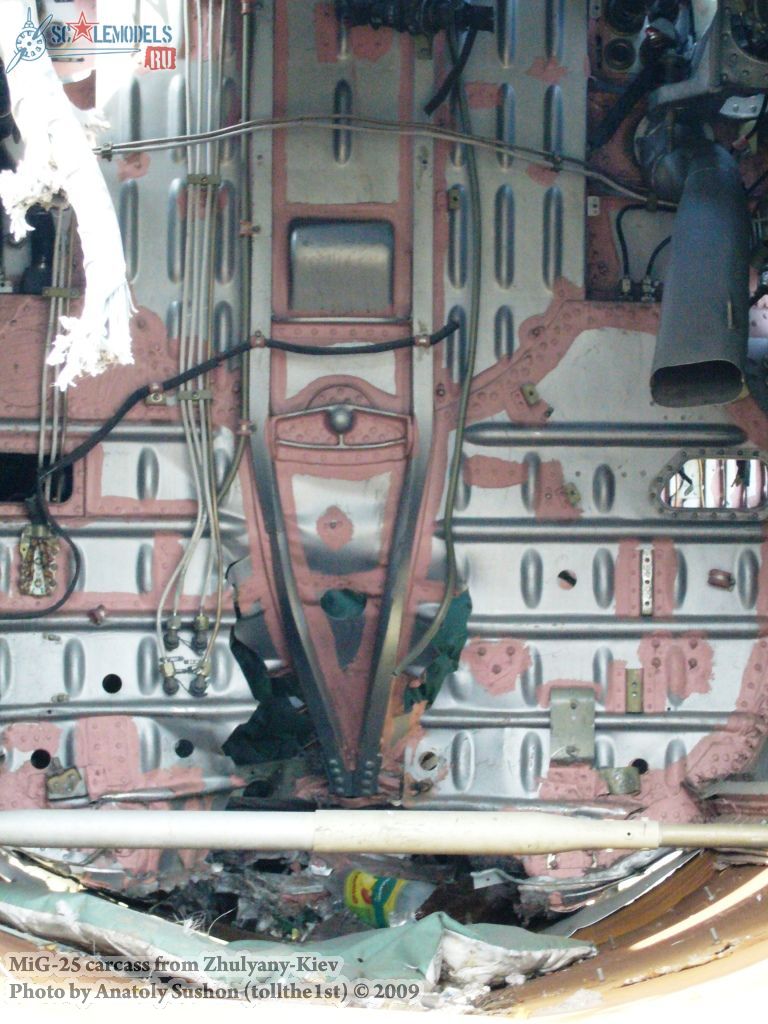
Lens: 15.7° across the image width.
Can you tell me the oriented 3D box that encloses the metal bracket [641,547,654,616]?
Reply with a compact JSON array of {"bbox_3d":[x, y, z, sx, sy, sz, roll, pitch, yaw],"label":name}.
[{"bbox_3d":[0.340,0.090,3.585,0.017,0.090,0.014,0,3,0],"label":"metal bracket"}]

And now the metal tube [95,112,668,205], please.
[{"bbox_3d":[-0.006,-0.449,3.540,0.726,0.115,0.100,0,3,0],"label":"metal tube"}]

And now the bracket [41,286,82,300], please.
[{"bbox_3d":[-0.413,-0.281,3.570,0.050,0.018,0.014,0,3,0],"label":"bracket"}]

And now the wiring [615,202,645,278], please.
[{"bbox_3d":[0.321,-0.355,3.640,0.039,0.100,0.030,0,3,0],"label":"wiring"}]

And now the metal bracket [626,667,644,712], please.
[{"bbox_3d":[0.324,0.231,3.590,0.024,0.057,0.014,0,3,0],"label":"metal bracket"}]

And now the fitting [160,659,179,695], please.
[{"bbox_3d":[-0.276,0.211,3.575,0.023,0.046,0.032,0,3,0],"label":"fitting"}]

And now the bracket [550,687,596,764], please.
[{"bbox_3d":[0.243,0.274,3.575,0.059,0.098,0.035,0,3,0],"label":"bracket"}]

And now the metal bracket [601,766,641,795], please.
[{"bbox_3d":[0.305,0.345,3.575,0.050,0.036,0.032,0,3,0],"label":"metal bracket"}]

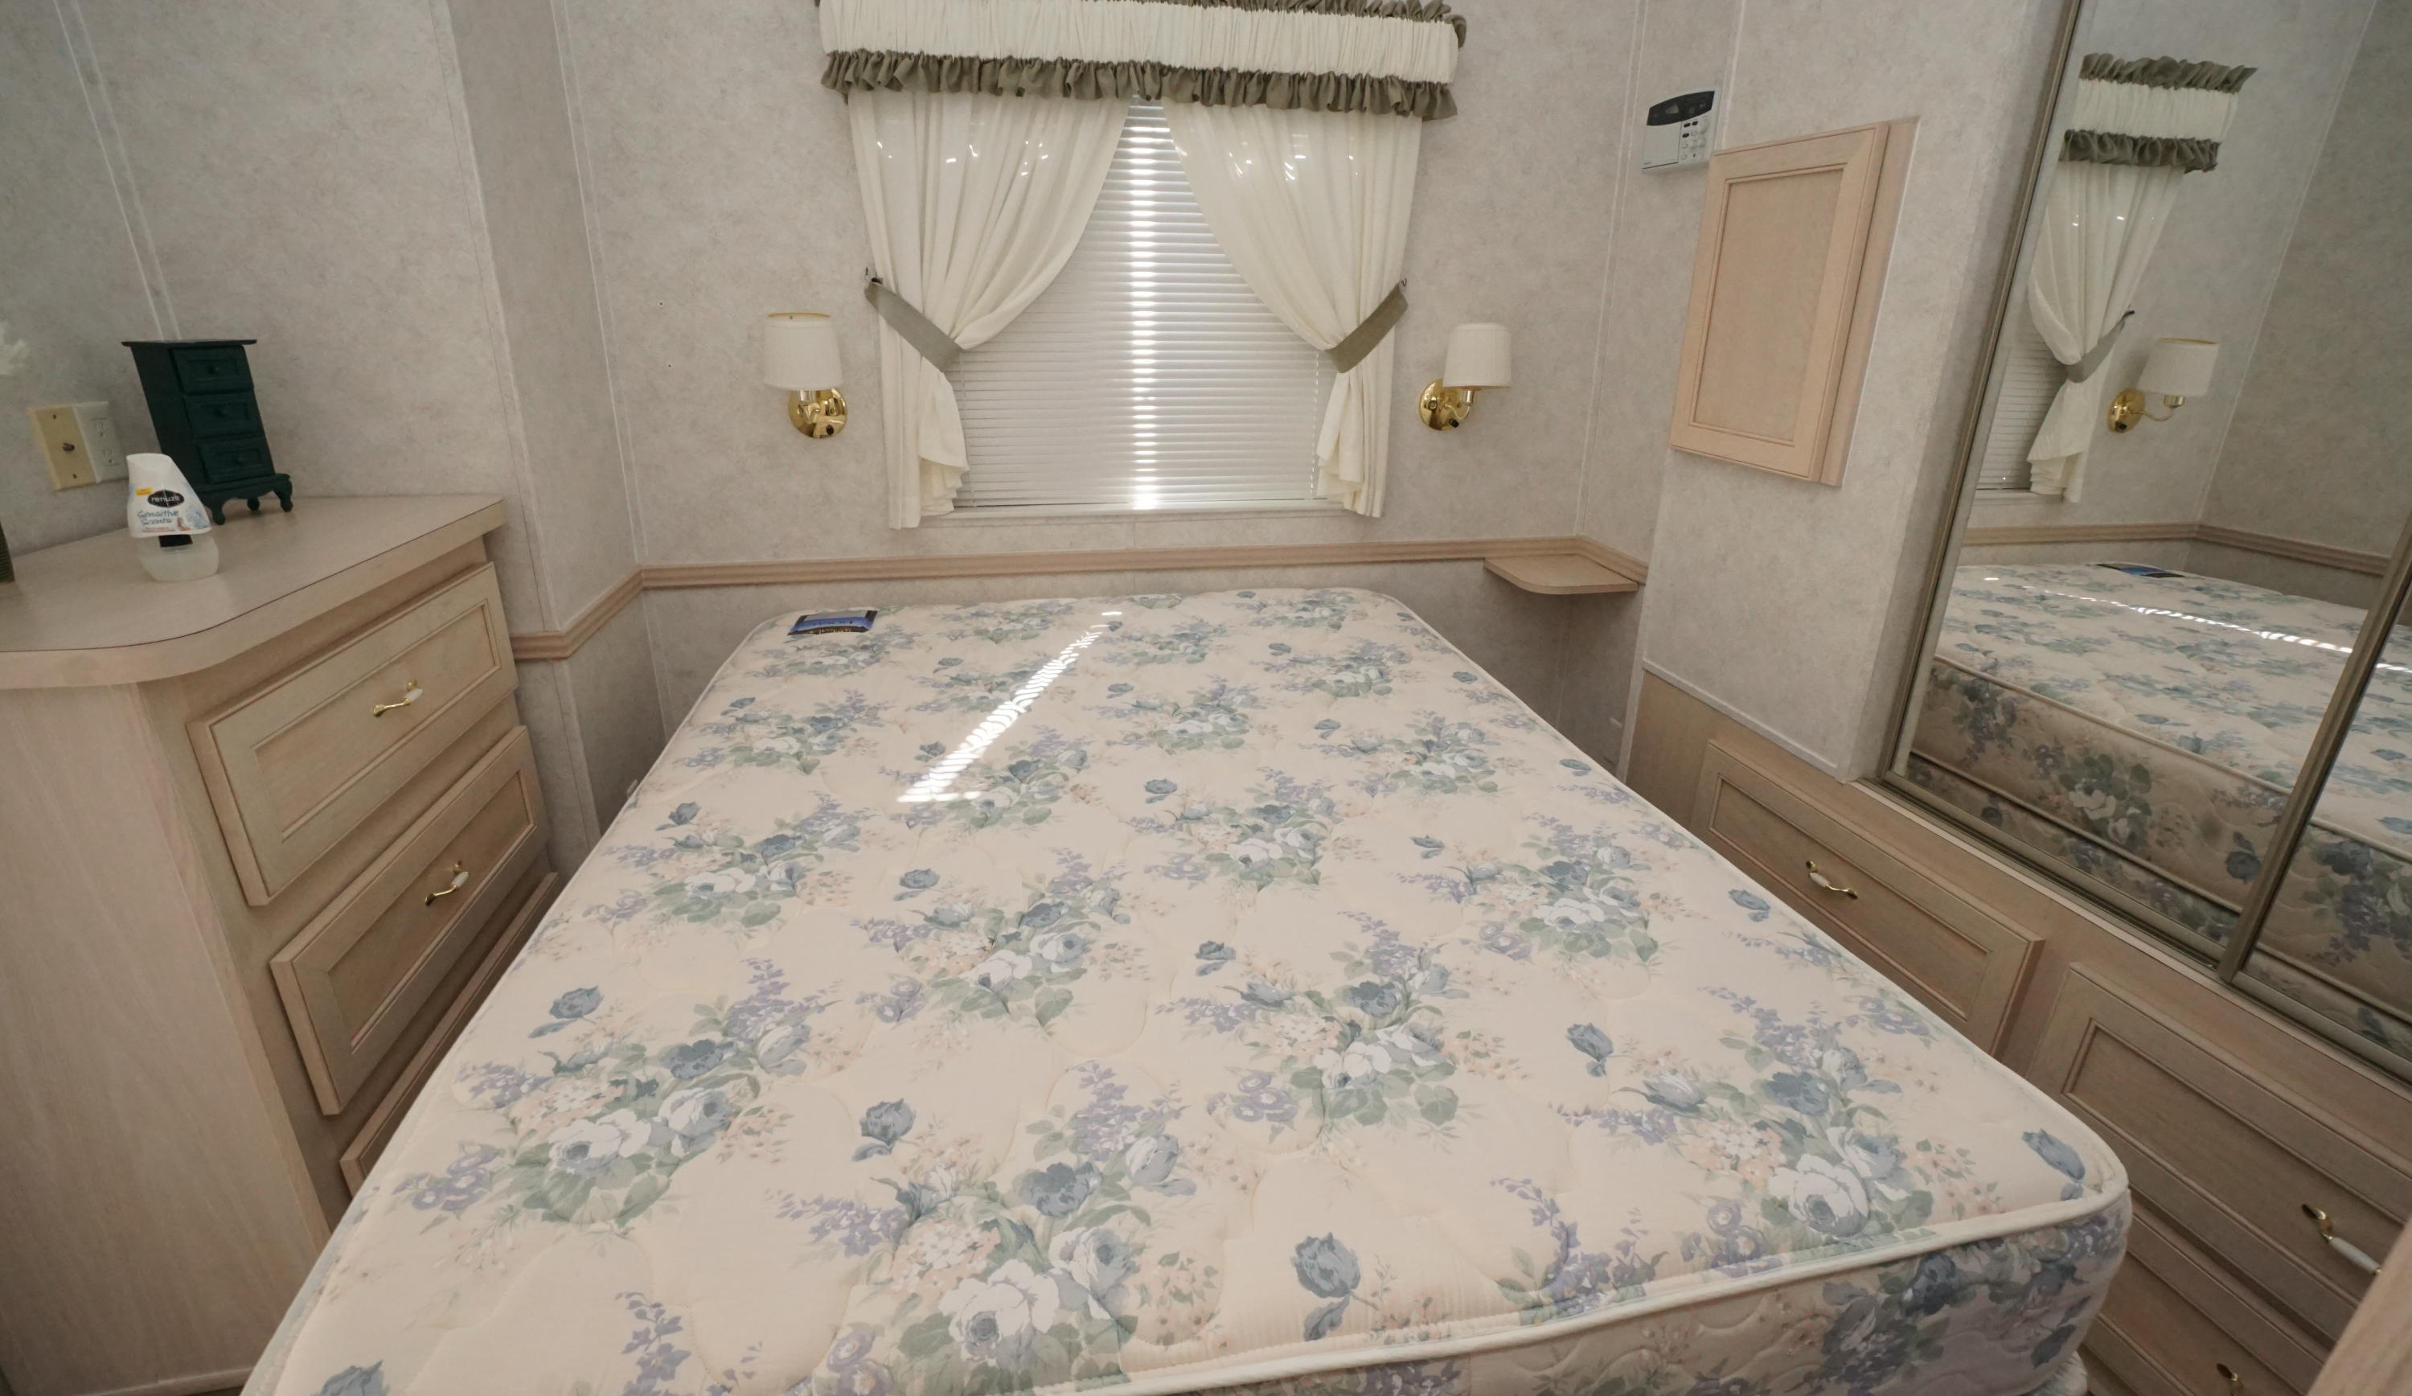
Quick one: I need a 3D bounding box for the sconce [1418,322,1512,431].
[{"bbox_3d":[0.696,-0.837,2.629,0.197,0.286,0.197,-3,20,-10],"label":"sconce"}]

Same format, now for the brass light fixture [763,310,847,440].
[{"bbox_3d":[-0.935,-0.745,2.355,0.176,0.290,0.201,-3,20,-10],"label":"brass light fixture"}]

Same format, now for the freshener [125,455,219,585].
[{"bbox_3d":[-1.311,-0.230,1.267,0.073,0.148,0.080,18,27,41],"label":"freshener"}]

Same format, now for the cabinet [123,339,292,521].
[{"bbox_3d":[-1.490,-0.399,1.512,0.082,0.250,0.122,2,19,4],"label":"cabinet"}]

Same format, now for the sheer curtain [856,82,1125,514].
[{"bbox_3d":[-0.482,-0.913,2.436,0.651,1.007,0.099,-3,20,-10],"label":"sheer curtain"}]

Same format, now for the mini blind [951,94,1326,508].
[{"bbox_3d":[-0.145,-0.946,2.530,1.076,0.977,0.059,-3,20,-10],"label":"mini blind"}]

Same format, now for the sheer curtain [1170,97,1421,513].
[{"bbox_3d":[0.202,-0.957,2.550,0.661,0.997,0.099,-3,20,-10],"label":"sheer curtain"}]

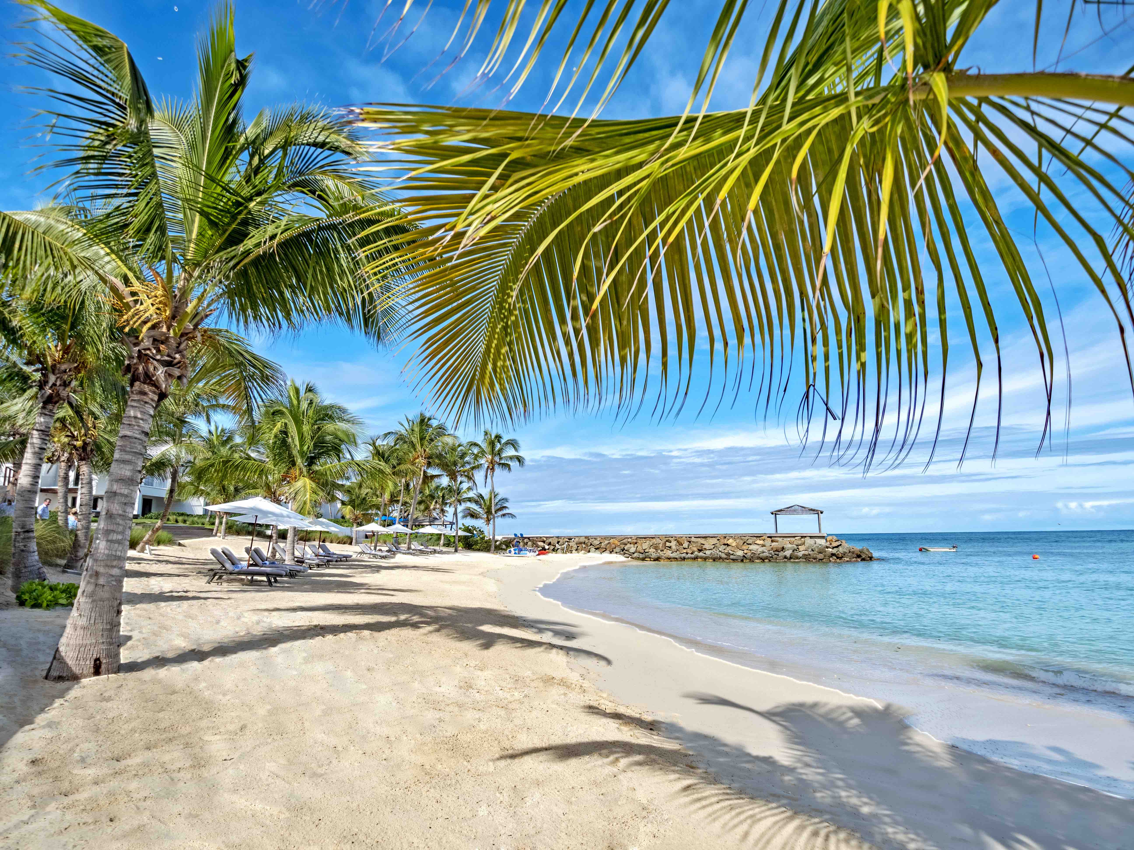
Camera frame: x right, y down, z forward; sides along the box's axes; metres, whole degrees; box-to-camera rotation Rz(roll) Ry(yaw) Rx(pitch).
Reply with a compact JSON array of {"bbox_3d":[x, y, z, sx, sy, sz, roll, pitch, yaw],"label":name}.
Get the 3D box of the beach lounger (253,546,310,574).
[{"bbox_3d":[-10.919,5.223,22.500,1.970,0.930,0.700,2,-11,-14],"label":"beach lounger"}]

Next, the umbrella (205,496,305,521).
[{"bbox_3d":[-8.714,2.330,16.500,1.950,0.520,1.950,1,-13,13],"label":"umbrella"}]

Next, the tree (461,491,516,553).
[{"bbox_3d":[-7.143,8.707,53.819,4.875,5.352,4.875,-1,-11,0],"label":"tree"}]

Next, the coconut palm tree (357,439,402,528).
[{"bbox_3d":[-17.101,6.290,53.500,5.600,10.060,5.600,-1,-11,0],"label":"coconut palm tree"}]

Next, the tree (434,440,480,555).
[{"bbox_3d":[-9.098,5.875,49.265,4.182,9.283,4.182,-1,-11,0],"label":"tree"}]

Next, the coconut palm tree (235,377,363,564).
[{"bbox_3d":[-11.726,2.132,25.800,6.200,8.030,6.200,-1,-11,0],"label":"coconut palm tree"}]

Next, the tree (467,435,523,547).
[{"bbox_3d":[-6.143,5.646,50.325,4.886,10.321,4.886,-1,-11,0],"label":"tree"}]

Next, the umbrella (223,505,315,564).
[{"bbox_3d":[-11.024,4.292,21.865,2.800,2.520,2.800,2,-11,-14],"label":"umbrella"}]

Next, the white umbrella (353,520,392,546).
[{"bbox_3d":[-14.756,8.732,44.767,2.800,2.500,2.800,2,-11,-14],"label":"white umbrella"}]

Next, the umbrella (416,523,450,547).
[{"bbox_3d":[-12.825,10.734,55.267,2.800,2.500,2.800,2,-11,-14],"label":"umbrella"}]

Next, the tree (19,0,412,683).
[{"bbox_3d":[-4.704,-1.402,6.930,4.779,8.094,4.779,-1,-11,0],"label":"tree"}]

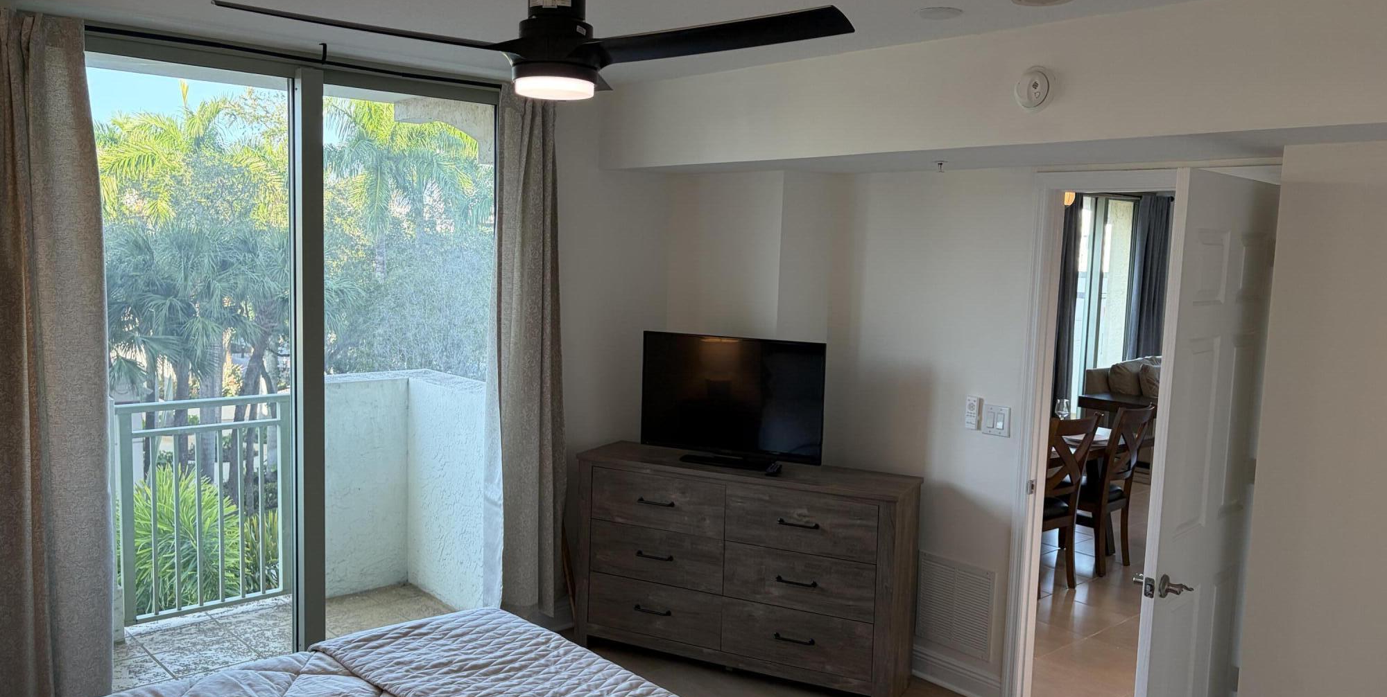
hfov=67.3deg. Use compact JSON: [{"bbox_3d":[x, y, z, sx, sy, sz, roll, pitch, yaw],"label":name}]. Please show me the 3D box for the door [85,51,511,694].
[{"bbox_3d":[-1.515,0.136,4.137,1.780,2.482,0.102,-3,7,-42],"label":"door"}]

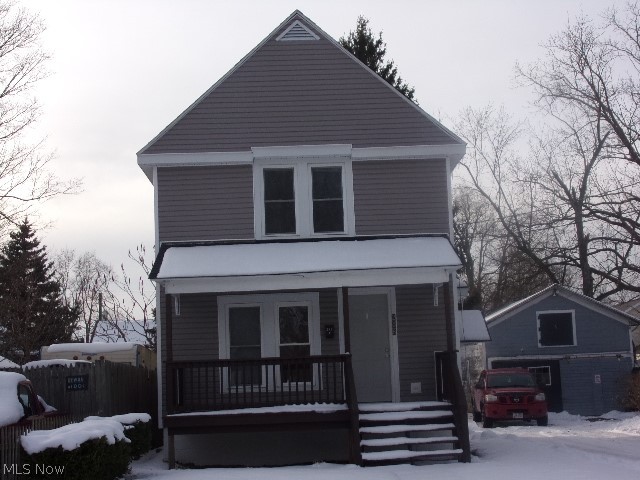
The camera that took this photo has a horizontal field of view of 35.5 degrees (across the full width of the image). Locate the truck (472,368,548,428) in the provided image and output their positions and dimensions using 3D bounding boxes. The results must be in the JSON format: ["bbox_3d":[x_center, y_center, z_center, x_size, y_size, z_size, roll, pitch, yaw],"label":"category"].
[{"bbox_3d":[5.956,4.956,32.116,1.880,1.760,5.300,-3,-6,4],"label":"truck"}]

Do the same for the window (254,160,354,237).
[{"bbox_3d":[-0.291,-0.786,19.401,1.900,1.540,0.150,-2,-6,-3],"label":"window"}]

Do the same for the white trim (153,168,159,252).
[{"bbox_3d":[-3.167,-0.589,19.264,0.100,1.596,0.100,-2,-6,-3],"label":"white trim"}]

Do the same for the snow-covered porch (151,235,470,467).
[{"bbox_3d":[-0.155,1.857,17.812,5.560,4.120,2.600,-2,-6,-3],"label":"snow-covered porch"}]

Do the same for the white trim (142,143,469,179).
[{"bbox_3d":[-0.320,-1.581,19.305,6.298,0.330,0.350,-2,-6,-3],"label":"white trim"}]

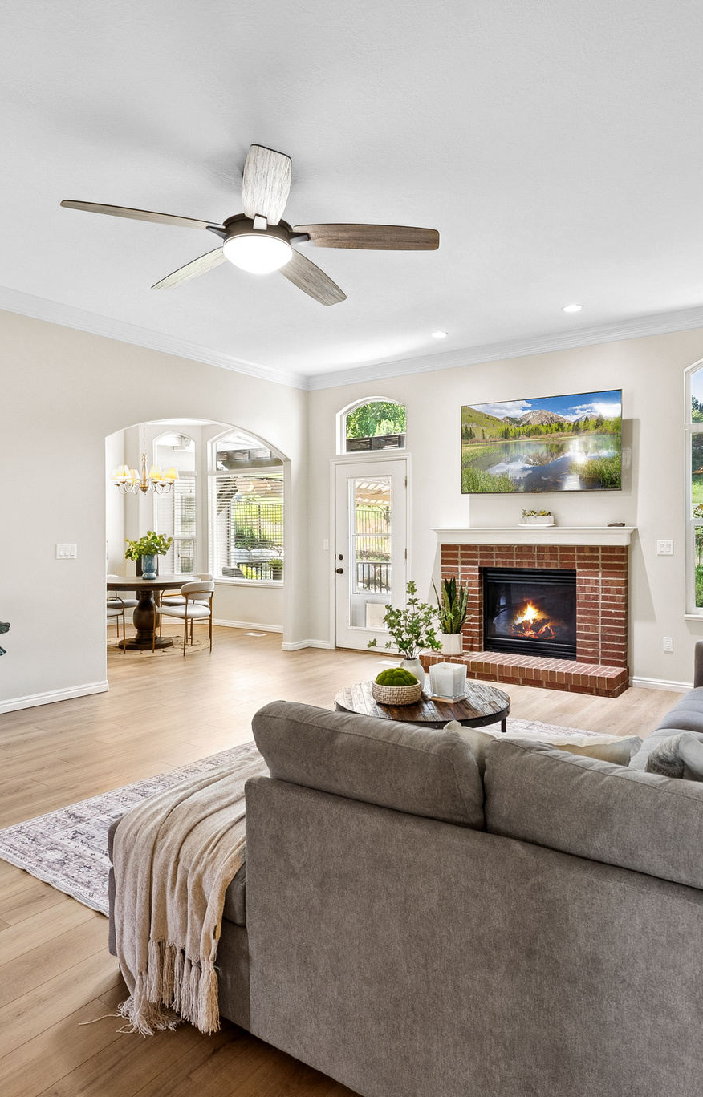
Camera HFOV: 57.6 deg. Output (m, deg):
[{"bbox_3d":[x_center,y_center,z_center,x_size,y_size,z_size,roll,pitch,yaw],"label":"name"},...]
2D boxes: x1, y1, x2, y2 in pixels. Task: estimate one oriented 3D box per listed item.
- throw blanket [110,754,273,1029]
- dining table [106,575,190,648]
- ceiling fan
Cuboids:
[{"bbox_3d":[-0.278,0.979,2.007,0.480,0.500,0.900,0,1,37],"label":"throw blanket"},{"bbox_3d":[-2.415,0.752,7.523,1.310,0.770,1.310,0,1,34],"label":"dining table"},{"bbox_3d":[-0.489,-1.585,3.331,1.740,0.480,1.740,0,1,27],"label":"ceiling fan"}]

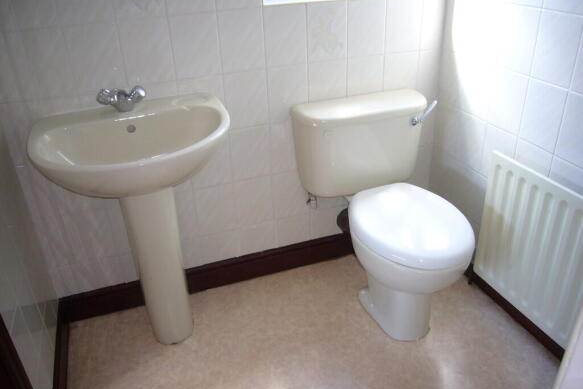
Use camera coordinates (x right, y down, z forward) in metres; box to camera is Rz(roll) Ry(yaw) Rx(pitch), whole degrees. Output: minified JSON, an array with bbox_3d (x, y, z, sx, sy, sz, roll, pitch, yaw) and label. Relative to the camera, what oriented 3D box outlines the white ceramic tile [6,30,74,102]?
[{"bbox_3d":[-0.718,-0.378,1.365,0.150,0.201,0.010,-12,30,-16],"label":"white ceramic tile"}]

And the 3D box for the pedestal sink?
[{"bbox_3d":[-0.431,0.162,1.517,0.557,0.812,0.480,-12,30,-16],"label":"pedestal sink"}]

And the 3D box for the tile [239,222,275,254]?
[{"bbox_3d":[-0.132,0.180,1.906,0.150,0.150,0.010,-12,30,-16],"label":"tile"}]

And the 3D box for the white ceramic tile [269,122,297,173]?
[{"bbox_3d":[-0.005,-0.178,1.766,0.150,0.201,0.010,-12,30,-16],"label":"white ceramic tile"}]

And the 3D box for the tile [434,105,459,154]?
[{"bbox_3d":[0.622,-0.270,1.892,0.010,0.201,0.151,-12,30,-17],"label":"tile"}]

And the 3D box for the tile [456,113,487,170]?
[{"bbox_3d":[0.670,-0.199,1.770,0.010,0.201,0.150,-12,30,-16],"label":"tile"}]

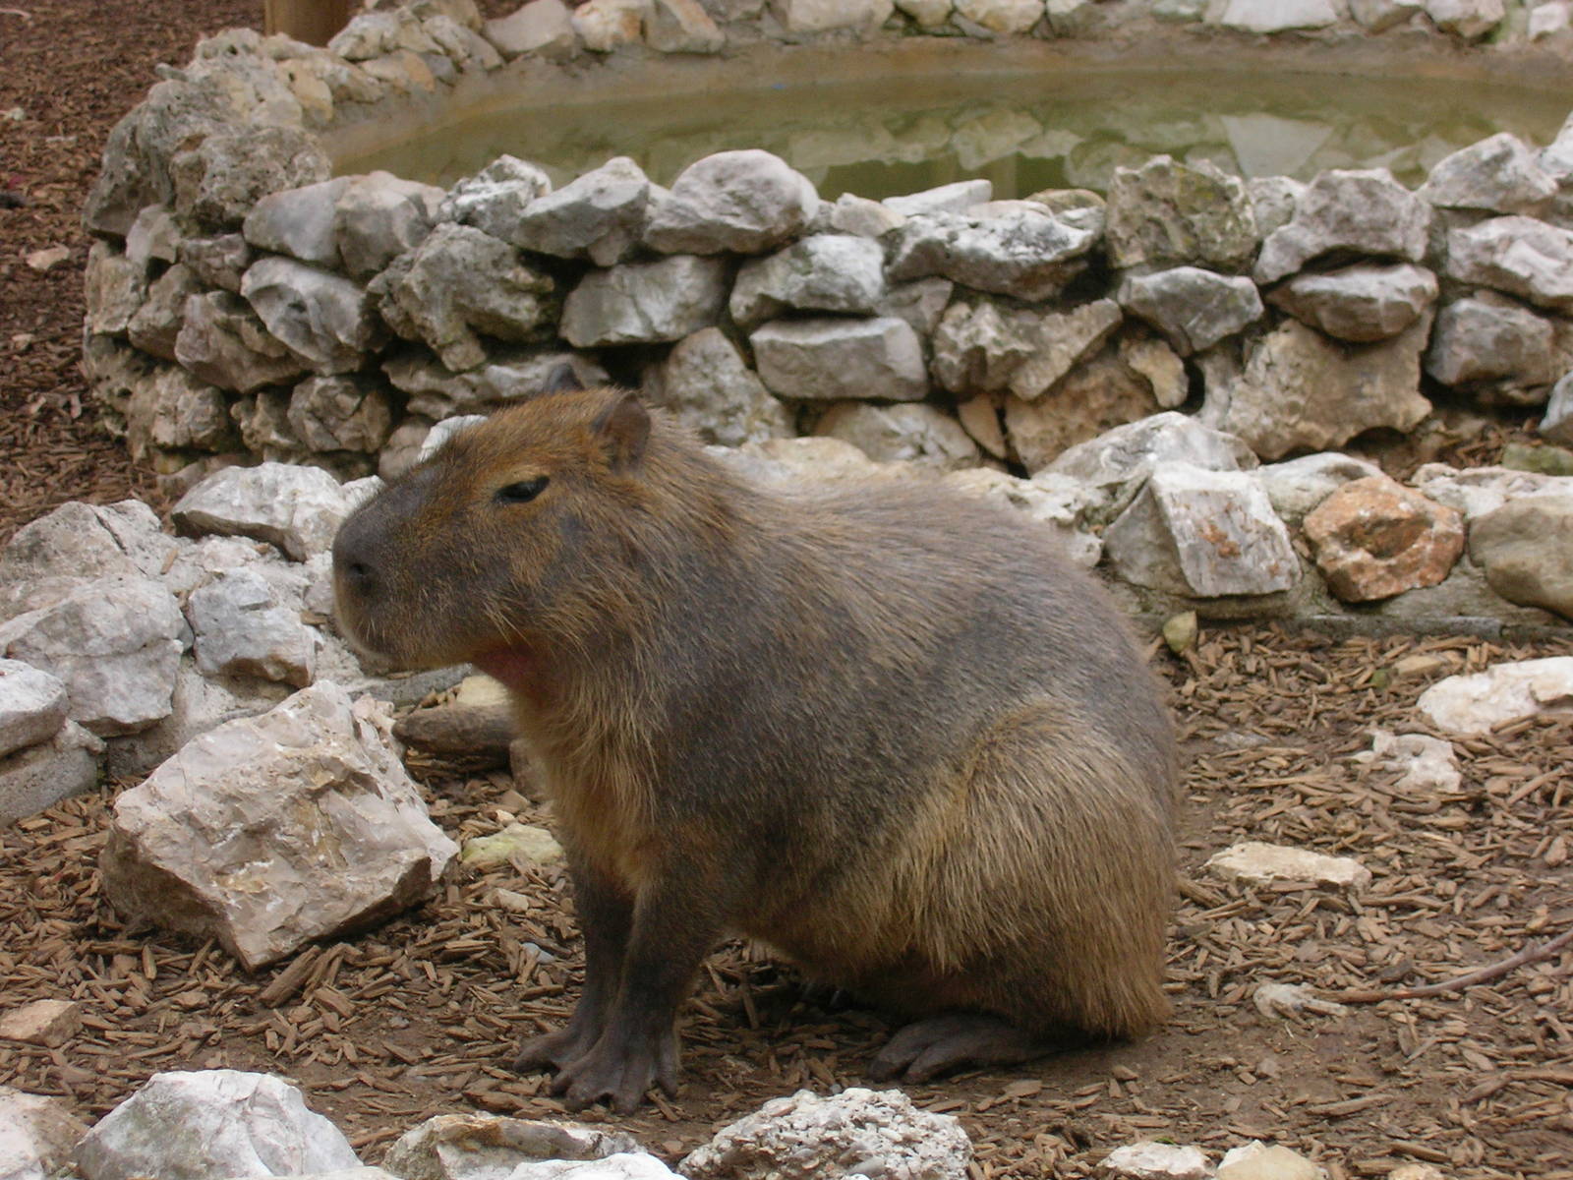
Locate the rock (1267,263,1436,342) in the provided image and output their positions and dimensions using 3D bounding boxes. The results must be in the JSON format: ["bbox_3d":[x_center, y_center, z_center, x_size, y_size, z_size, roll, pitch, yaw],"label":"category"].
[{"bbox_3d":[0.821,-0.416,6.918,0.235,0.105,0.170,0,12,0],"label":"rock"}]

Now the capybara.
[{"bbox_3d":[-0.035,0.105,4.067,0.730,0.620,0.320,-6,15,-21],"label":"capybara"}]

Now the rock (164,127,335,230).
[{"bbox_3d":[-0.808,-0.624,7.199,0.200,0.145,0.189,-9,16,-34],"label":"rock"}]

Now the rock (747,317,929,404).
[{"bbox_3d":[0.076,-0.325,6.740,0.271,0.105,0.180,0,13,1],"label":"rock"}]

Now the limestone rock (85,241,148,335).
[{"bbox_3d":[-1.090,-0.491,7.772,0.110,0.140,0.140,-10,16,-39],"label":"limestone rock"}]

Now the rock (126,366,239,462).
[{"bbox_3d":[-0.984,-0.286,7.773,0.184,0.155,0.184,0,12,0],"label":"rock"}]

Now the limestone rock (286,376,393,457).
[{"bbox_3d":[-0.625,-0.246,6.702,0.141,0.106,0.113,3,15,12],"label":"limestone rock"}]

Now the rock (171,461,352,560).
[{"bbox_3d":[-0.644,-0.096,5.862,0.220,0.110,0.170,-3,13,-15],"label":"rock"}]

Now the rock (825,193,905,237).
[{"bbox_3d":[0.109,-0.531,6.754,0.126,0.059,0.100,0,13,0],"label":"rock"}]

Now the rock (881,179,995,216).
[{"bbox_3d":[0.212,-0.550,6.692,0.153,0.043,0.107,0,14,0],"label":"rock"}]

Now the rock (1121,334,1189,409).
[{"bbox_3d":[0.521,-0.310,6.775,0.080,0.101,0.090,-5,14,-20],"label":"rock"}]

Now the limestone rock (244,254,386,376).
[{"bbox_3d":[-0.731,-0.425,7.377,0.205,0.155,0.160,6,13,24],"label":"limestone rock"}]

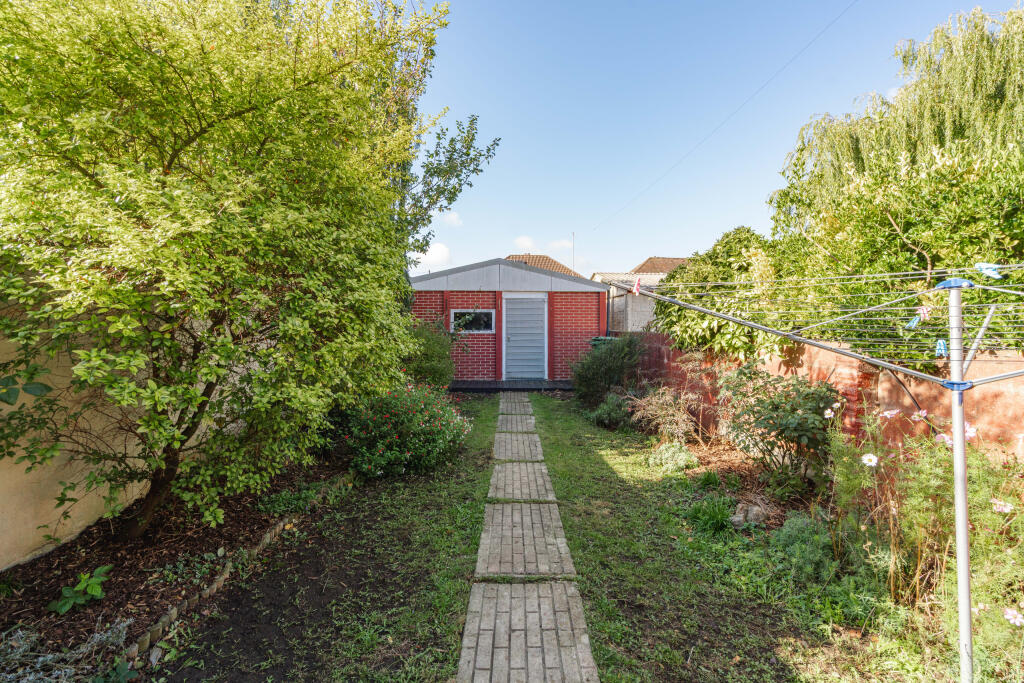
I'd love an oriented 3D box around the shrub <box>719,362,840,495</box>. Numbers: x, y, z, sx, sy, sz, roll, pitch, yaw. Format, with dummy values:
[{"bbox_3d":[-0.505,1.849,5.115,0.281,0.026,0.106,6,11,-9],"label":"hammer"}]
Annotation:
[{"bbox_3d":[2.410,0.740,4.160,0.980,1.090,0.950,0,2,0],"label":"shrub"}]

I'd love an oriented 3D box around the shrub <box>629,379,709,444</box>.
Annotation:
[{"bbox_3d":[1.980,0.850,5.780,0.970,0.750,0.850,0,2,0],"label":"shrub"}]

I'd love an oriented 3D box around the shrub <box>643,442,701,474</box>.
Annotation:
[{"bbox_3d":[1.580,1.142,4.520,0.500,0.260,0.440,0,2,0],"label":"shrub"}]

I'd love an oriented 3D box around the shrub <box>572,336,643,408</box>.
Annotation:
[{"bbox_3d":[1.740,0.507,8.250,1.310,1.250,1.200,0,2,0],"label":"shrub"}]

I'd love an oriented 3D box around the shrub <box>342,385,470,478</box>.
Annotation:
[{"bbox_3d":[-1.110,0.862,4.780,1.270,0.800,1.150,0,2,0],"label":"shrub"}]

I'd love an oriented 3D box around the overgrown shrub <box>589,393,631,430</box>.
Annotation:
[{"bbox_3d":[1.350,0.964,6.330,0.570,0.480,0.520,0,2,0],"label":"overgrown shrub"}]

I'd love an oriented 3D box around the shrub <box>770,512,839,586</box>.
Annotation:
[{"bbox_3d":[1.690,1.177,2.640,0.340,0.330,0.340,0,2,0],"label":"shrub"}]

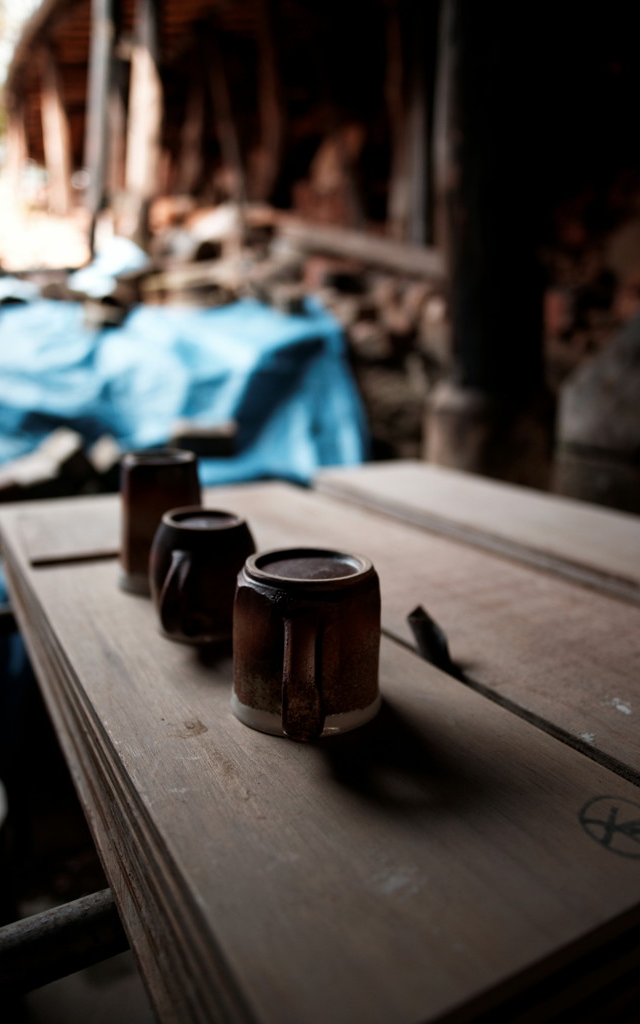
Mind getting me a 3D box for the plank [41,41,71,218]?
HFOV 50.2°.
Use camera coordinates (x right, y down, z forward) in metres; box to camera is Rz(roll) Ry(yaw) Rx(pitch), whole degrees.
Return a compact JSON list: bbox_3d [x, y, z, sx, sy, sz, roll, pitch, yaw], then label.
[{"bbox_3d":[-2.486,-3.550,6.404,0.234,1.465,0.180,-4,14,-19],"label":"plank"}]

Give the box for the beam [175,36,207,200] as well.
[{"bbox_3d":[-1.183,-3.639,6.304,0.194,1.367,0.194,3,14,-12],"label":"beam"}]

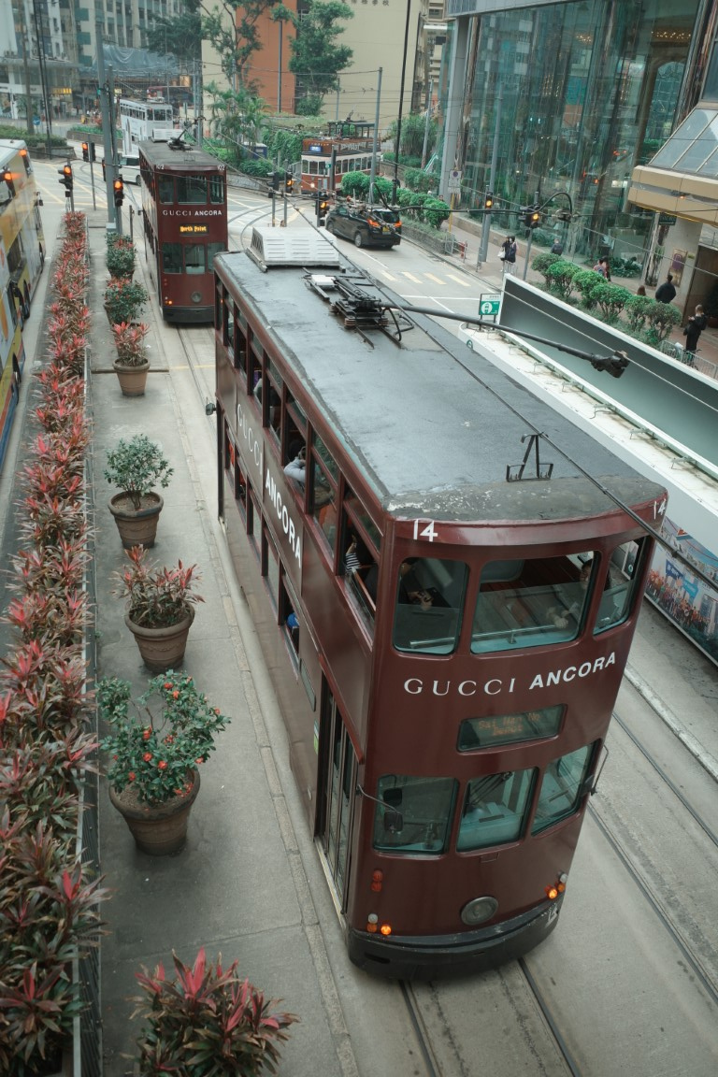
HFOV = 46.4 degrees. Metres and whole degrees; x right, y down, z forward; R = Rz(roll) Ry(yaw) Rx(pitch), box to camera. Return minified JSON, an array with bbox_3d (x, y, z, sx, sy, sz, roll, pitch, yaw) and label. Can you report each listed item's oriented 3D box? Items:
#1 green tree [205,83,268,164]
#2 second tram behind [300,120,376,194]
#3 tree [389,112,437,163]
[{"bbox_3d":[-9.394,-31.754,64.000,4.800,6.800,4.500,-5,30,-15],"label":"green tree"},{"bbox_3d":[-1.081,-26.428,57.986,2.000,4.400,9.000,14,30,19],"label":"second tram behind"},{"bbox_3d":[4.525,-33.798,70.500,4.200,4.700,4.000,-5,30,-15],"label":"tree"}]

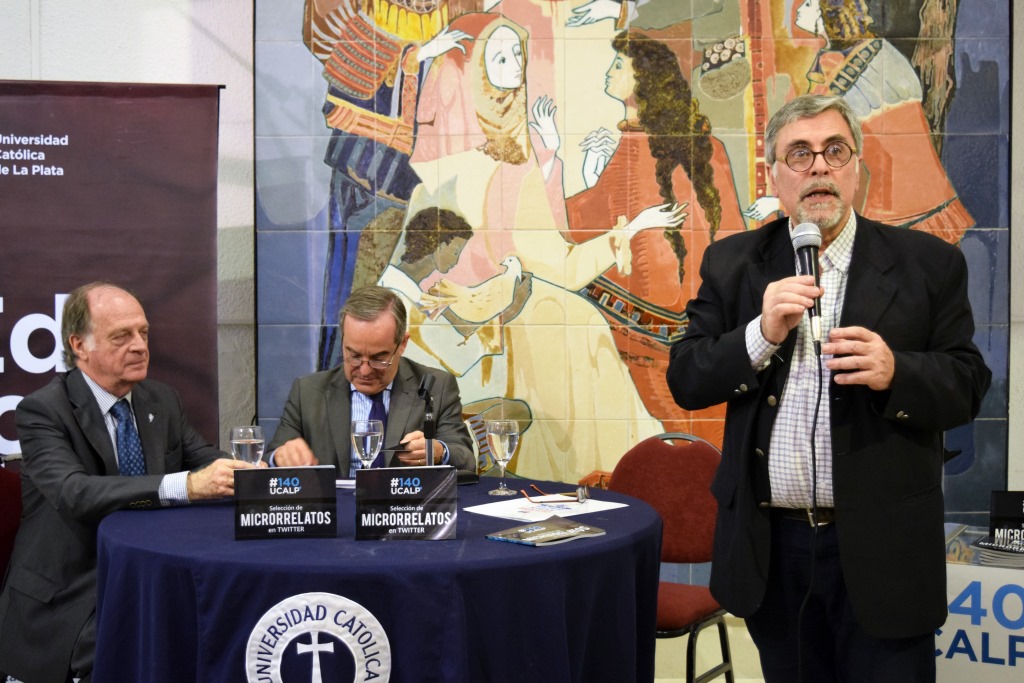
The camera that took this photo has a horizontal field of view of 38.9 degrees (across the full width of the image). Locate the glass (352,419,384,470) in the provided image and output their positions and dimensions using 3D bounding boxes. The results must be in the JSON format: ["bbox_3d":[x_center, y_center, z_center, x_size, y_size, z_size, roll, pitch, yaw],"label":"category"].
[{"bbox_3d":[-0.352,0.283,3.550,0.077,0.172,0.077,0,2,0],"label":"glass"}]

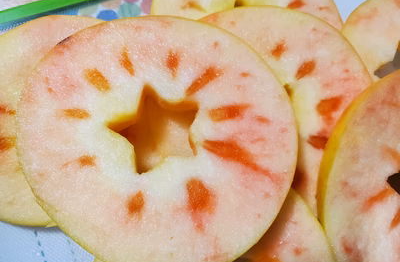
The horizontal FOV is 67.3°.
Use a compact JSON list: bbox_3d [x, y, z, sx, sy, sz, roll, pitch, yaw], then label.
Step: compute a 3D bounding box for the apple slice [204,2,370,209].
[{"bbox_3d":[0.022,-0.005,0.109,0.082,0.010,0.082,0,78,1],"label":"apple slice"}]

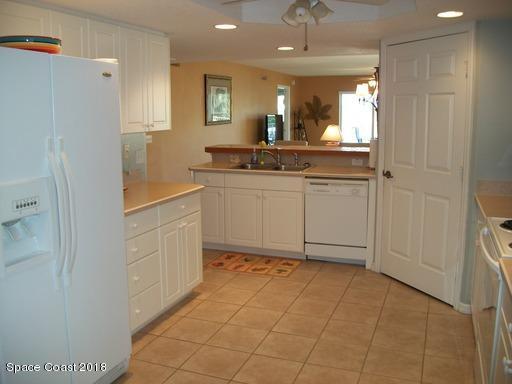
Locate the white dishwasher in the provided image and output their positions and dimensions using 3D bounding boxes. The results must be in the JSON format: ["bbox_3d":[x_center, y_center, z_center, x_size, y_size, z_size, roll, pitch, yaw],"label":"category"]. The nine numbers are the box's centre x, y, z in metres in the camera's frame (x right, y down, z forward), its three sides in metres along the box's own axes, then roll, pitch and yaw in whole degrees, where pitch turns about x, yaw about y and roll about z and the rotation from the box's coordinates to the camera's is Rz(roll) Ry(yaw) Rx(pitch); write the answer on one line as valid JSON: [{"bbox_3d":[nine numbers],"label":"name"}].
[{"bbox_3d":[0.881,0.228,4.869,0.607,0.822,0.607,3,10,21],"label":"white dishwasher"}]

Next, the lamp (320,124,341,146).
[{"bbox_3d":[1.501,-1.019,9.356,0.440,0.620,0.440,3,10,21],"label":"lamp"}]

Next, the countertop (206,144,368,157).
[{"bbox_3d":[0.412,-0.493,5.576,2.020,0.045,0.600,3,10,21],"label":"countertop"}]

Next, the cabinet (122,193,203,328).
[{"bbox_3d":[-0.930,0.455,3.475,0.594,0.780,1.150,3,10,21],"label":"cabinet"}]

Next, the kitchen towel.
[{"bbox_3d":[1.222,-0.389,4.851,0.120,0.285,0.120,3,10,21],"label":"kitchen towel"}]

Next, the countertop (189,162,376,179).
[{"bbox_3d":[0.310,-0.231,5.021,1.947,0.040,0.636,3,10,21],"label":"countertop"}]

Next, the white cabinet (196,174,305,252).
[{"bbox_3d":[0.017,0.153,5.213,1.225,0.780,0.597,3,10,21],"label":"white cabinet"}]

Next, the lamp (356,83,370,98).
[{"bbox_3d":[1.571,-1.493,6.961,0.190,0.210,0.190,3,10,21],"label":"lamp"}]

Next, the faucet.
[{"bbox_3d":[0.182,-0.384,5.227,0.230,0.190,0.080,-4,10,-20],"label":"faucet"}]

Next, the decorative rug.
[{"bbox_3d":[-0.001,0.725,4.729,0.842,0.010,0.515,3,10,21],"label":"decorative rug"}]

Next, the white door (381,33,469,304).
[{"bbox_3d":[1.345,-0.182,3.861,0.045,2.030,0.850,-5,10,-23],"label":"white door"}]

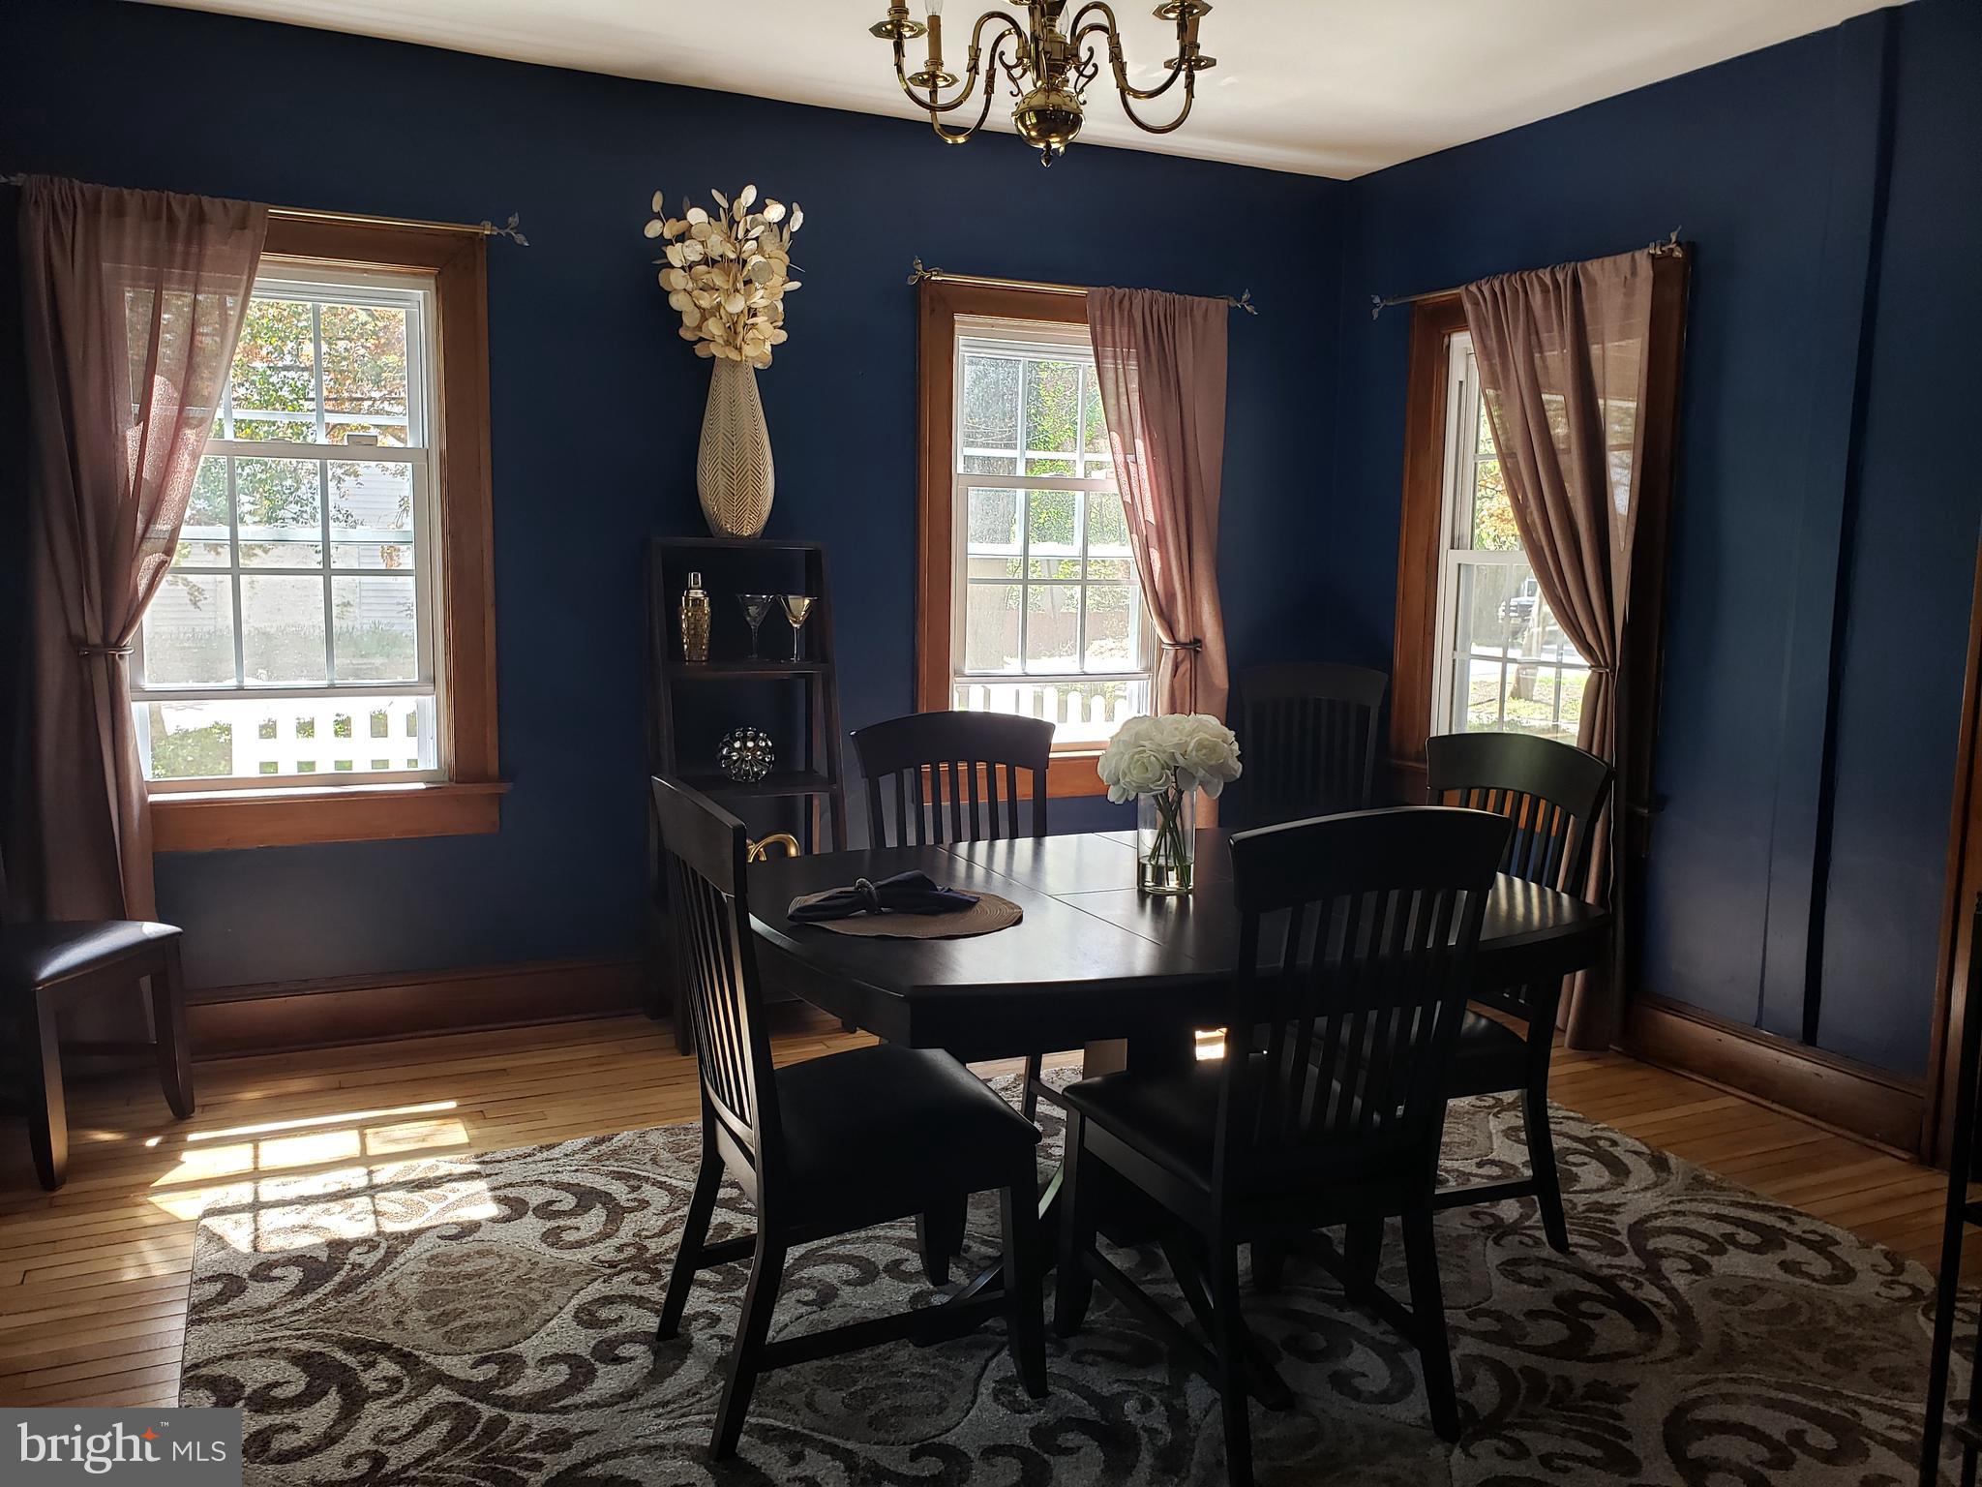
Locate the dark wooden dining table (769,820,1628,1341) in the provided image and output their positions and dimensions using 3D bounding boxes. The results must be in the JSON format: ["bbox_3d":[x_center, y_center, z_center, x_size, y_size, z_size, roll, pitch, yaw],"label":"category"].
[{"bbox_3d":[0.287,0.649,2.842,1.500,0.760,1.130,-2,7,-25],"label":"dark wooden dining table"}]

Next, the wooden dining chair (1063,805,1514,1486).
[{"bbox_3d":[0.457,0.573,2.439,0.510,1.010,0.570,-2,7,-25],"label":"wooden dining chair"}]

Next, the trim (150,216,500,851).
[{"bbox_3d":[-1.853,-0.546,3.939,1.074,1.646,0.095,-3,8,-26],"label":"trim"}]

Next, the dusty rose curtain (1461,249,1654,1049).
[{"bbox_3d":[1.565,-0.247,4.320,0.122,2.176,0.734,-3,8,-26],"label":"dusty rose curtain"}]

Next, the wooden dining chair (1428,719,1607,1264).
[{"bbox_3d":[0.833,0.500,2.969,0.564,1.002,0.506,-3,8,-24],"label":"wooden dining chair"}]

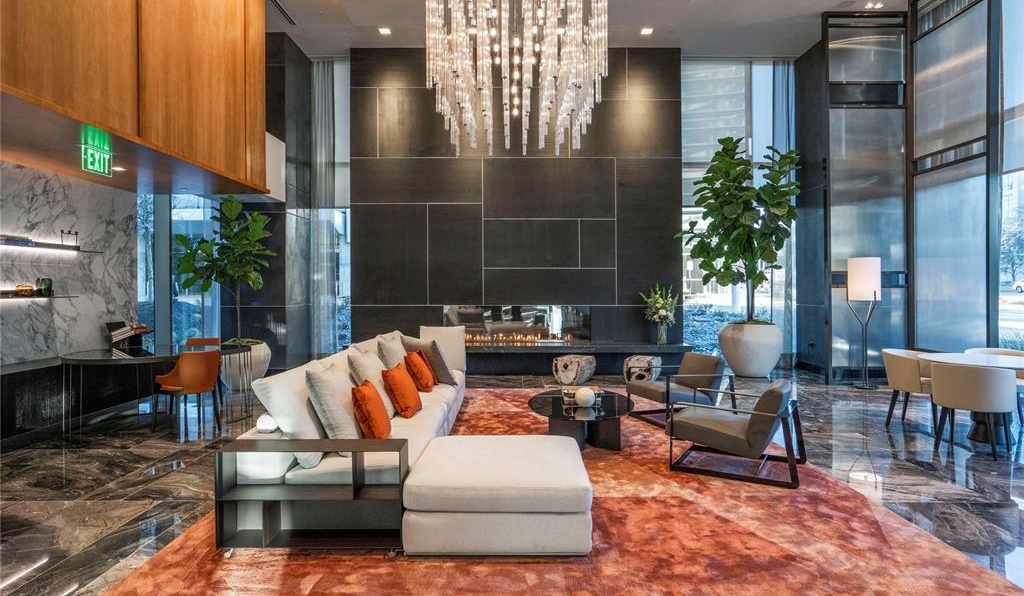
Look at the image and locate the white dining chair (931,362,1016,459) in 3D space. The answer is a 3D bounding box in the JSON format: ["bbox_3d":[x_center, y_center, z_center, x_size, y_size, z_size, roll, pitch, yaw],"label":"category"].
[{"bbox_3d":[3.992,0.944,4.900,0.550,0.750,0.560,-1,1,-40],"label":"white dining chair"}]

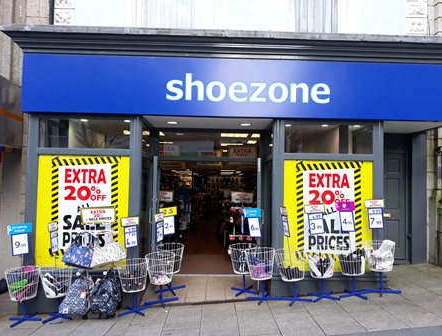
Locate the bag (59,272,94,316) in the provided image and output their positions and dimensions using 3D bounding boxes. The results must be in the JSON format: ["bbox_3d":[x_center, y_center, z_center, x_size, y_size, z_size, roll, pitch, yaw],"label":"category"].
[{"bbox_3d":[-1.919,1.664,4.661,0.346,0.507,0.250,1,-2,-1],"label":"bag"}]

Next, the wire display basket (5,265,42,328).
[{"bbox_3d":[-2.637,1.693,4.668,0.440,0.665,0.440,-2,-2,-2],"label":"wire display basket"}]

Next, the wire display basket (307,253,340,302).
[{"bbox_3d":[1.412,1.495,4.914,0.440,0.665,0.440,-2,-2,-2],"label":"wire display basket"}]

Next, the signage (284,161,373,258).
[{"bbox_3d":[1.589,0.702,5.154,1.316,1.597,0.020,1,-2,-2],"label":"signage"}]

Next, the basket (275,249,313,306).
[{"bbox_3d":[1.025,1.541,4.979,0.470,0.670,0.470,1,-2,-1],"label":"basket"}]

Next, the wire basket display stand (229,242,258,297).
[{"bbox_3d":[0.365,1.584,5.470,0.430,0.715,0.430,1,-2,-14],"label":"wire basket display stand"}]

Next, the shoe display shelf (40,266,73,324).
[{"bbox_3d":[-2.189,1.673,4.674,0.440,0.665,0.440,-2,-2,-2],"label":"shoe display shelf"}]

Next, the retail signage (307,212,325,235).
[{"bbox_3d":[1.359,0.791,4.981,0.218,0.300,0.015,-6,-2,-2],"label":"retail signage"}]

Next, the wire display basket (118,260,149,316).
[{"bbox_3d":[-1.184,1.639,4.850,0.450,0.670,0.450,1,-2,-1],"label":"wire display basket"}]

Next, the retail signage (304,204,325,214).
[{"bbox_3d":[1.369,0.603,5.099,0.297,0.124,0.020,1,-2,-1],"label":"retail signage"}]

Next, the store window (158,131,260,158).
[{"bbox_3d":[-0.200,-0.404,6.094,1.752,0.438,0.060,1,-2,-1],"label":"store window"}]

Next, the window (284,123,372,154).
[{"bbox_3d":[1.614,-0.439,5.260,1.319,0.440,0.060,1,-2,-1],"label":"window"}]

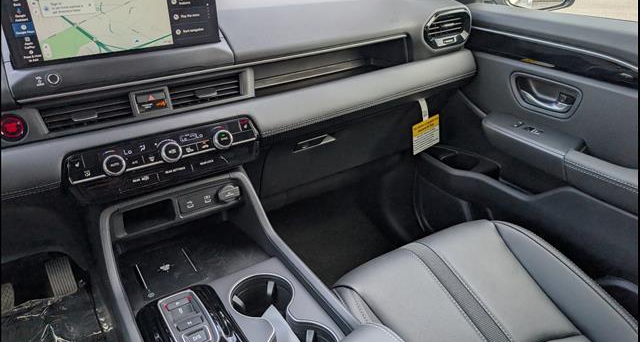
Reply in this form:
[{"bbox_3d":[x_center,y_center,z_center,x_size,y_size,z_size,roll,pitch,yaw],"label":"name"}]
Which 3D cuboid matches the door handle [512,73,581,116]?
[{"bbox_3d":[0.489,-0.169,0.966,0.037,0.070,0.148,-19,36,-30],"label":"door handle"}]

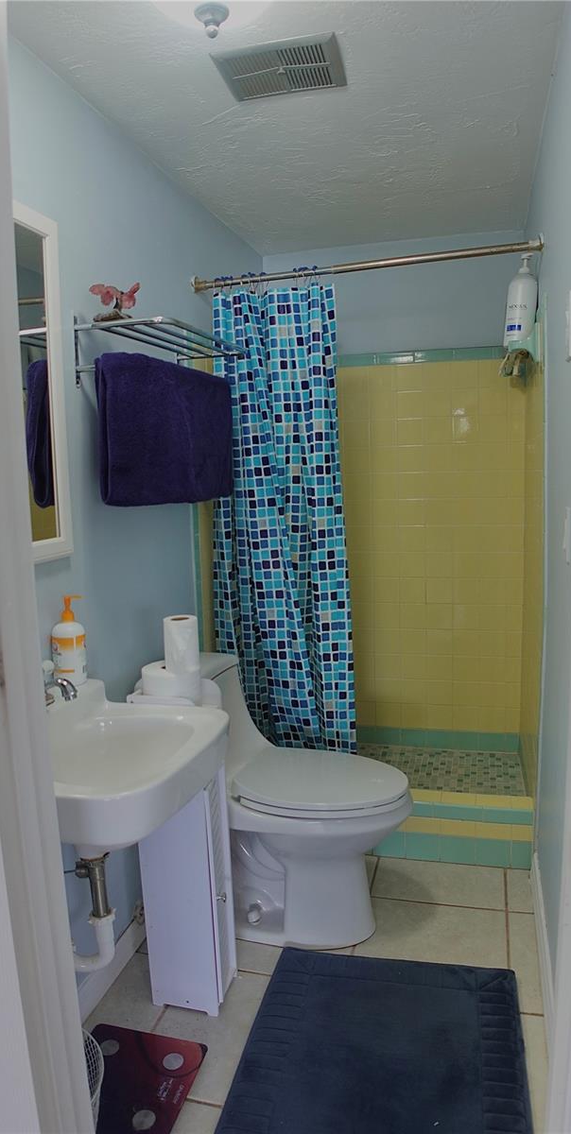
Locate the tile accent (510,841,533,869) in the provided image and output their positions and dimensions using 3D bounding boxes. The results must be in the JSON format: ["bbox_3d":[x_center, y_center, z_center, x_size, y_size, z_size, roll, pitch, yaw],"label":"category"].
[{"bbox_3d":[0.750,0.918,2.411,0.064,0.094,0.010,0,9,15],"label":"tile accent"}]

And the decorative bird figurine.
[{"bbox_3d":[-0.399,-0.628,1.794,0.125,0.092,0.085,-3,8,-7],"label":"decorative bird figurine"}]

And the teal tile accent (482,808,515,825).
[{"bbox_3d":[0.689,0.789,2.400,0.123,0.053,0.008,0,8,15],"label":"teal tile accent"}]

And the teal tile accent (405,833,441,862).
[{"bbox_3d":[0.451,0.921,2.485,0.110,0.091,0.010,0,9,15],"label":"teal tile accent"}]

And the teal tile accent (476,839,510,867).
[{"bbox_3d":[0.666,0.919,2.426,0.107,0.102,0.008,0,8,15],"label":"teal tile accent"}]

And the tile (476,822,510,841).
[{"bbox_3d":[0.662,0.843,2.421,0.109,0.055,0.010,0,9,15],"label":"tile"}]

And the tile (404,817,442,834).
[{"bbox_3d":[0.449,0.849,2.474,0.110,0.053,0.010,0,9,15],"label":"tile"}]

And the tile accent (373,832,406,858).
[{"bbox_3d":[0.345,0.921,2.513,0.107,0.098,0.008,0,8,15],"label":"tile accent"}]

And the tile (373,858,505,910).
[{"bbox_3d":[0.478,0.991,2.364,0.402,0.010,0.228,0,8,15],"label":"tile"}]

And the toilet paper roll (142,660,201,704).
[{"bbox_3d":[-0.263,0.290,1.778,0.132,0.106,0.132,-2,8,0],"label":"toilet paper roll"}]

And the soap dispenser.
[{"bbox_3d":[-0.462,0.156,1.621,0.072,0.190,0.066,0,8,15],"label":"soap dispenser"}]

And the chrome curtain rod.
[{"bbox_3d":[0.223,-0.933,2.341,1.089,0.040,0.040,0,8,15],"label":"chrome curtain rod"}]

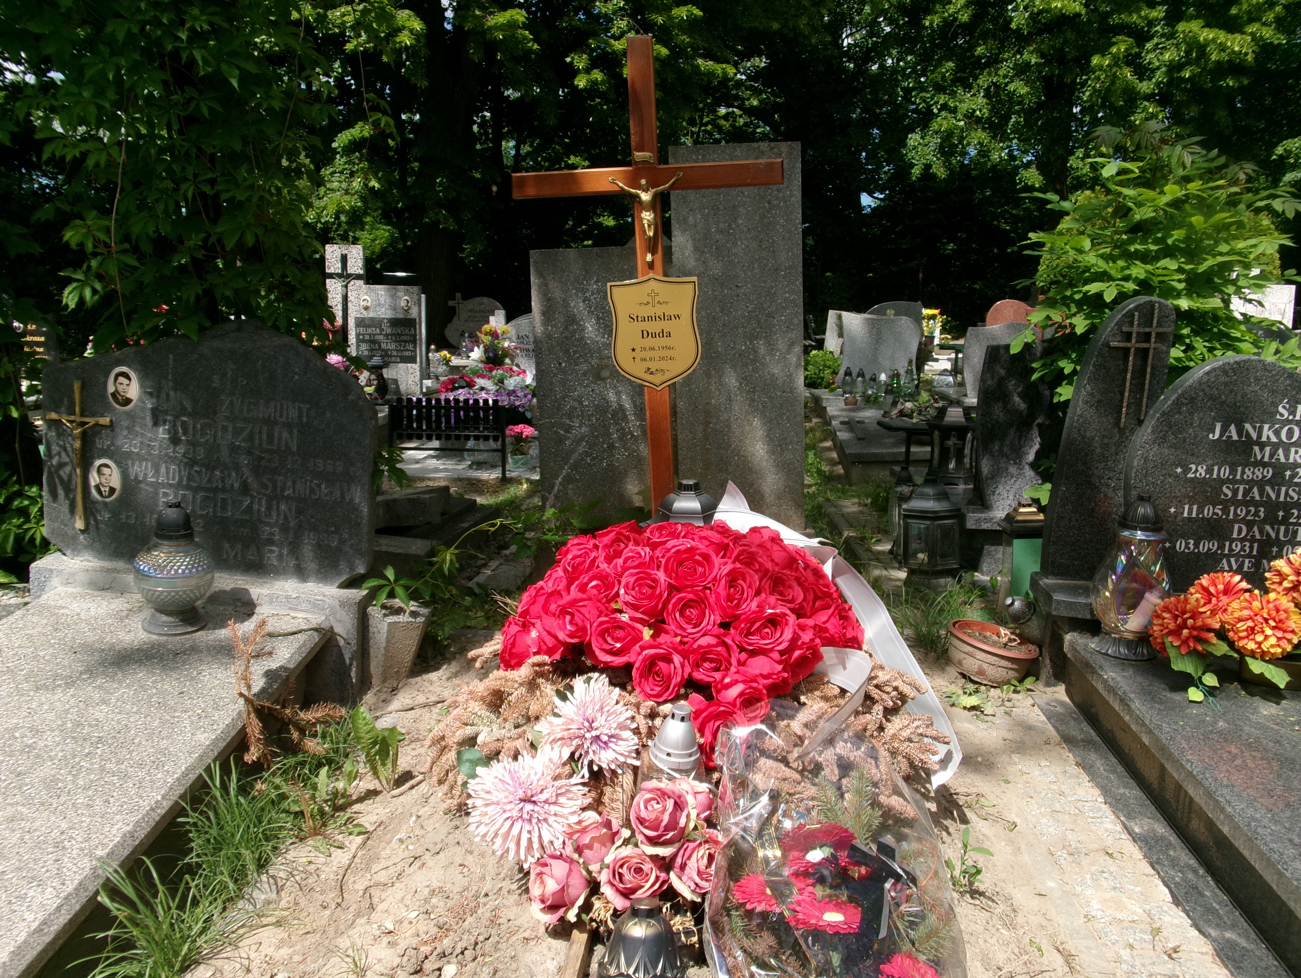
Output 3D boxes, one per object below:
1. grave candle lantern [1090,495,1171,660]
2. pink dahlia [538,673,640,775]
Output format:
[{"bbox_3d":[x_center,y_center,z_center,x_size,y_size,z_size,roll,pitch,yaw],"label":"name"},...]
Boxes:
[{"bbox_3d":[1.168,0.205,2.553,0.192,0.380,0.192,1,13,0],"label":"grave candle lantern"},{"bbox_3d":[-0.108,0.414,1.850,0.168,0.168,0.080,-1,-13,-5],"label":"pink dahlia"}]

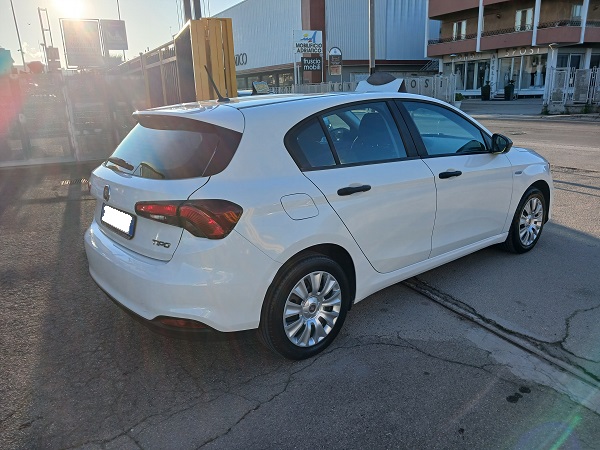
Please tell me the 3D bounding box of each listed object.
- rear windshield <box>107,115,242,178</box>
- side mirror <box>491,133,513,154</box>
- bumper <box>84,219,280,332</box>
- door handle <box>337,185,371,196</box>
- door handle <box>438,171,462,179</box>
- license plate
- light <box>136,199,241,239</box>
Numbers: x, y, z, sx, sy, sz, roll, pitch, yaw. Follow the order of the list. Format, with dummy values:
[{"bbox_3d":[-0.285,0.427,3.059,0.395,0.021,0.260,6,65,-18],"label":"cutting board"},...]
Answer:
[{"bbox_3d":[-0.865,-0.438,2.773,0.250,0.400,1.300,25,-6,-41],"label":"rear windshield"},{"bbox_3d":[1.490,-0.605,3.478,0.145,0.145,0.180,-14,19,-37],"label":"side mirror"},{"bbox_3d":[-0.918,0.192,2.883,0.530,0.610,1.760,-14,19,-37],"label":"bumper"},{"bbox_3d":[0.310,-0.198,2.659,0.255,0.045,0.047,-14,19,-37],"label":"door handle"},{"bbox_3d":[1.049,-0.353,3.248,0.255,0.045,0.047,-14,19,-37],"label":"door handle"},{"bbox_3d":[-1.063,-0.029,2.706,0.025,0.125,0.530,2,9,-41],"label":"license plate"},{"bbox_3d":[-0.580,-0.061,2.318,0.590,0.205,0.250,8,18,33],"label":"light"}]

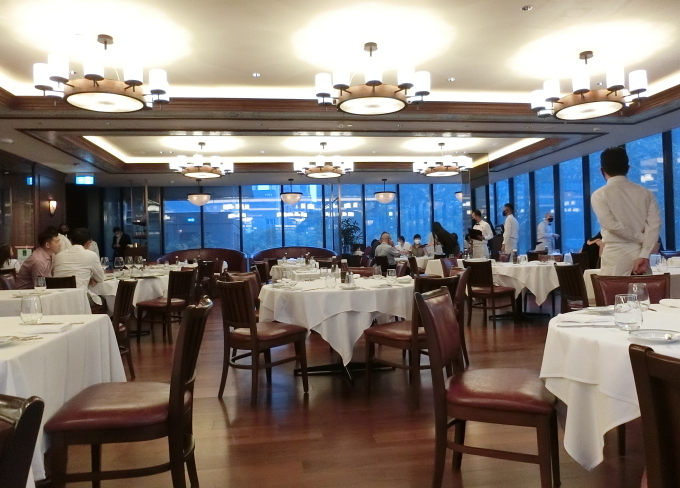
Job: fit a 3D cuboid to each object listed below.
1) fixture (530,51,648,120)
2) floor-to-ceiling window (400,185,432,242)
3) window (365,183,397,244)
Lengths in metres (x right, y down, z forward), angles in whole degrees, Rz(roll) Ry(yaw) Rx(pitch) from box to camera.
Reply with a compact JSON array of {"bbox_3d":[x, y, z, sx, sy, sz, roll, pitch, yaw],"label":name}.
[{"bbox_3d":[2.844,-1.857,5.647,1.210,0.665,1.210,-1,-1,0],"label":"fixture"},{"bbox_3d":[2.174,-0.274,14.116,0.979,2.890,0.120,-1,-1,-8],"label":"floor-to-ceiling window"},{"bbox_3d":[1.200,-0.249,13.980,0.989,2.890,0.120,-1,-1,-8],"label":"window"}]

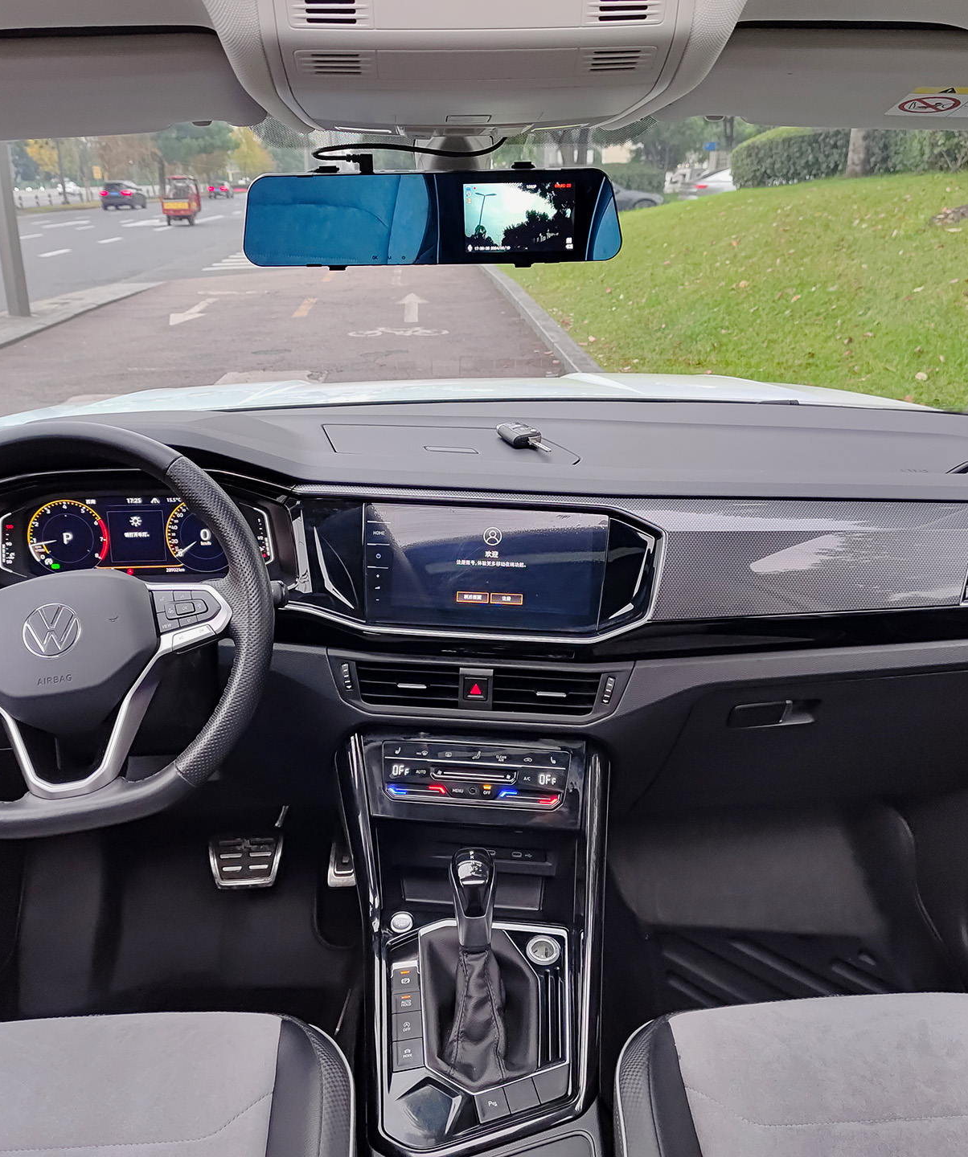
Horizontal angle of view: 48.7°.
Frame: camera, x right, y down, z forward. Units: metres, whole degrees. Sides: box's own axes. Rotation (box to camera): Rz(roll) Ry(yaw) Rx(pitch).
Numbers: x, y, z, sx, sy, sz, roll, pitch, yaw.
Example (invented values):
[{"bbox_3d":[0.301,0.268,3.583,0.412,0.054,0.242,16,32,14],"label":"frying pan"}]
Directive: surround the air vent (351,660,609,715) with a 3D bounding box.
[{"bbox_3d":[-0.002,0.108,1.082,0.254,0.045,0.040,2,6,8],"label":"air vent"}]

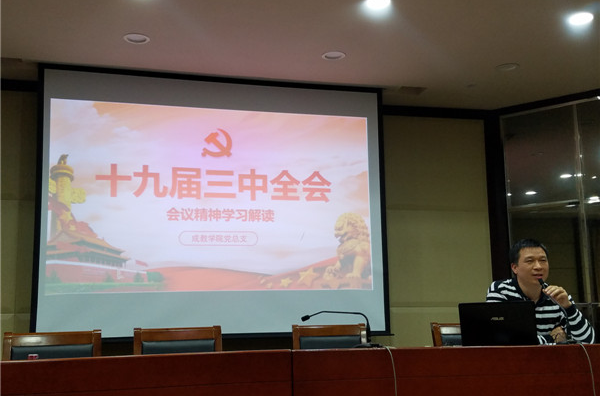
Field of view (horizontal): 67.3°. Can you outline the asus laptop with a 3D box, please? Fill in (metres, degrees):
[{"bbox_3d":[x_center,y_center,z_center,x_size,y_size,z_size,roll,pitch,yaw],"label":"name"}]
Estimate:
[{"bbox_3d":[0.835,0.595,2.110,0.370,0.250,0.290,1,-6,-10],"label":"asus laptop"}]

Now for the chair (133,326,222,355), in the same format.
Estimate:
[{"bbox_3d":[-0.620,1.130,2.140,0.510,0.930,0.560,1,-6,-10],"label":"chair"}]

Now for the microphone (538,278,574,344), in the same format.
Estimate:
[{"bbox_3d":[1.180,0.525,2.080,0.140,0.310,0.200,2,-6,-20],"label":"microphone"}]

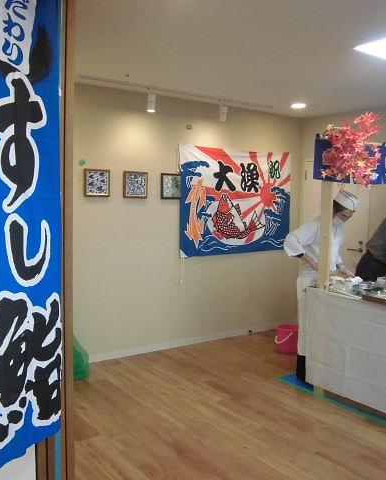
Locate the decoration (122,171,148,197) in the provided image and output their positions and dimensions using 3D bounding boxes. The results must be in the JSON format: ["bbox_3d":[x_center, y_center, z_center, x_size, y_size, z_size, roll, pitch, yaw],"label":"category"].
[{"bbox_3d":[-0.523,-0.504,4.393,0.235,0.245,0.030,-2,5,-35],"label":"decoration"}]

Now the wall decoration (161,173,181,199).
[{"bbox_3d":[-0.194,-0.507,4.622,0.238,0.248,0.025,-2,5,-34],"label":"wall decoration"}]

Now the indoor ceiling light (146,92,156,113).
[{"bbox_3d":[-0.372,-1.218,4.291,0.070,0.160,0.070,-2,5,-35],"label":"indoor ceiling light"}]

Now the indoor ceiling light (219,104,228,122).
[{"bbox_3d":[0.308,-1.252,4.770,0.070,0.160,0.070,-2,5,-35],"label":"indoor ceiling light"}]

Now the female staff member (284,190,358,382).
[{"bbox_3d":[1.027,0.378,3.859,0.566,1.569,0.576,-3,6,-39],"label":"female staff member"}]

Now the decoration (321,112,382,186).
[{"bbox_3d":[1.140,-0.651,3.458,0.400,0.500,0.220,-2,5,-35],"label":"decoration"}]

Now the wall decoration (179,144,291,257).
[{"bbox_3d":[0.501,-0.412,5.125,1.540,1.100,0.030,-2,5,-35],"label":"wall decoration"}]

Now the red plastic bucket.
[{"bbox_3d":[0.956,0.972,4.752,0.278,0.248,0.278,1,4,0],"label":"red plastic bucket"}]

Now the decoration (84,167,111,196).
[{"bbox_3d":[-0.835,-0.493,4.173,0.235,0.245,0.030,-2,5,-35],"label":"decoration"}]

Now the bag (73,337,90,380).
[{"bbox_3d":[-1.046,0.895,3.975,0.397,0.467,0.357,-2,5,-34],"label":"bag"}]

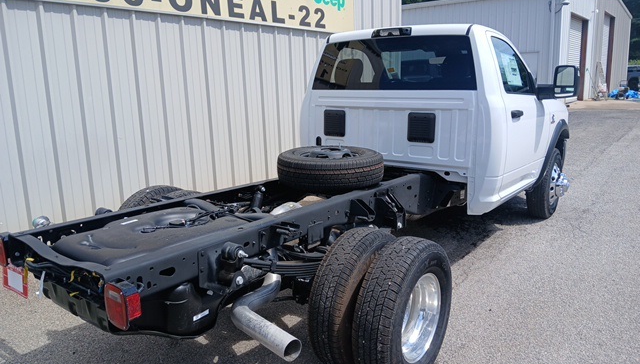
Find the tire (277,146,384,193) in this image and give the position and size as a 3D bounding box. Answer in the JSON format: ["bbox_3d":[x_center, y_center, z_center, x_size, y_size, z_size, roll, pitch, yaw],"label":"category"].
[{"bbox_3d":[0.083,-0.118,3.678,0.805,0.235,0.805,1,11,0],"label":"tire"}]

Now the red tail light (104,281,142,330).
[{"bbox_3d":[-0.741,0.461,1.819,0.130,0.155,0.085,8,13,35],"label":"red tail light"}]

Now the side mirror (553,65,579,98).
[{"bbox_3d":[2.338,-0.953,4.559,0.215,0.325,0.150,9,14,39],"label":"side mirror"}]

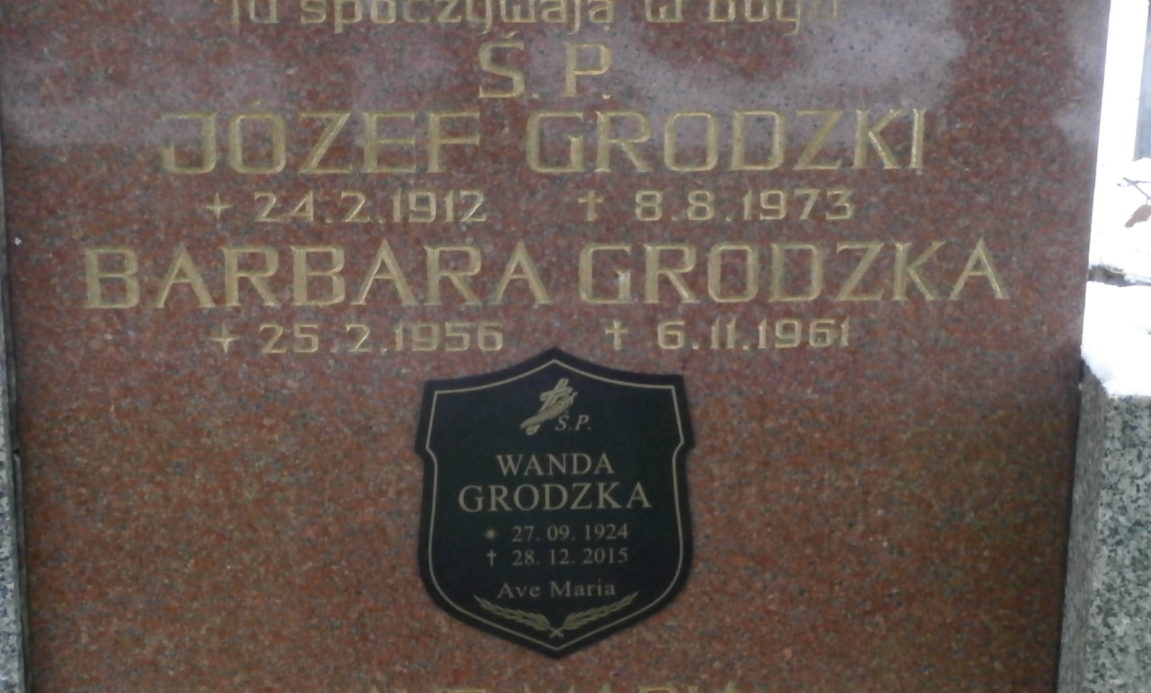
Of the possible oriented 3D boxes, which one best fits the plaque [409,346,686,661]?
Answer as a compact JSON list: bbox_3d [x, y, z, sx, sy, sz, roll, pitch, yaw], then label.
[{"bbox_3d":[-0.017,0.145,2.530,0.245,0.299,0.015,-2,20,-3],"label":"plaque"}]

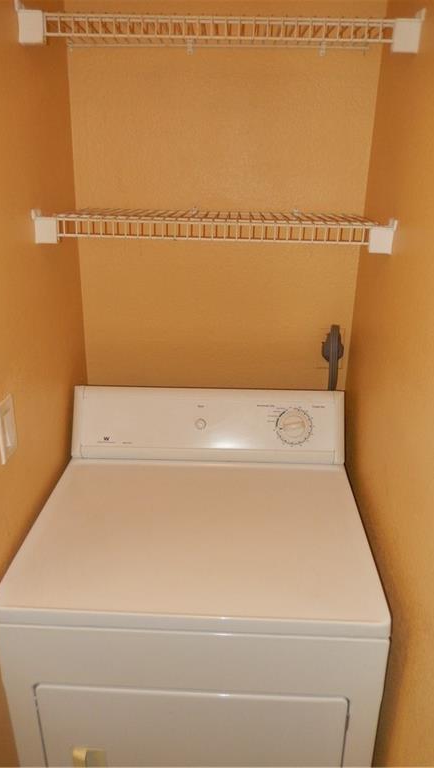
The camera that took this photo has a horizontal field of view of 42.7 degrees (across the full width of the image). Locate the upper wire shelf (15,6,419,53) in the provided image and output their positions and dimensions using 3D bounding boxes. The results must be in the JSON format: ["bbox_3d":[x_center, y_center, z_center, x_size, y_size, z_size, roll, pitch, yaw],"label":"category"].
[{"bbox_3d":[0.007,-0.699,1.140,0.734,0.065,0.309,2,22,2],"label":"upper wire shelf"}]

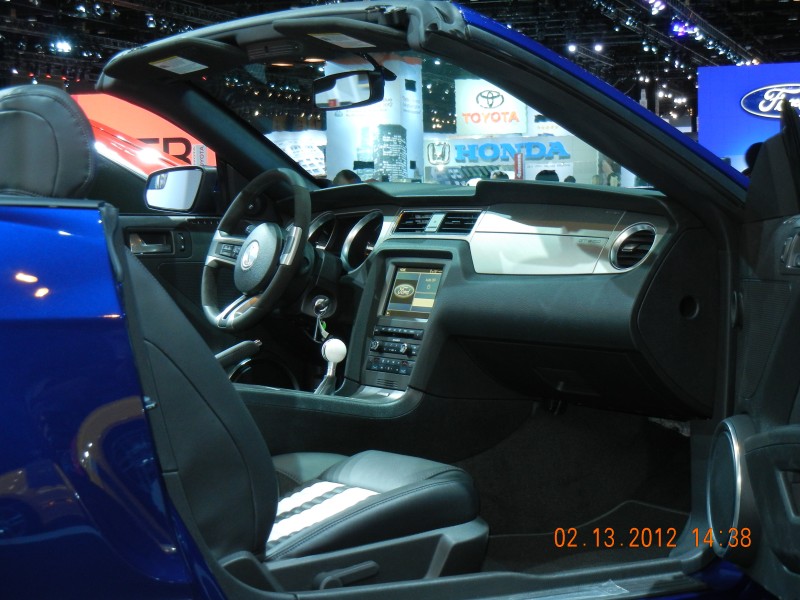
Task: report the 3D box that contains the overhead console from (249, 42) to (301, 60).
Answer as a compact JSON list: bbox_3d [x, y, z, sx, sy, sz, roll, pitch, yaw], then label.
[{"bbox_3d":[-0.247,-0.487,3.473,0.052,0.030,0.155,15,-7,-34],"label":"overhead console"}]

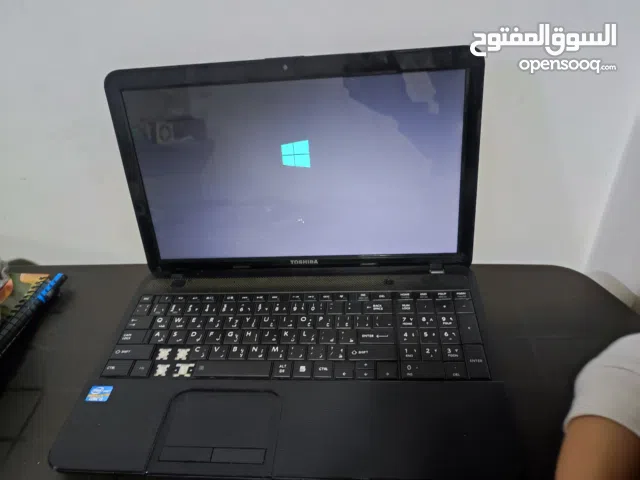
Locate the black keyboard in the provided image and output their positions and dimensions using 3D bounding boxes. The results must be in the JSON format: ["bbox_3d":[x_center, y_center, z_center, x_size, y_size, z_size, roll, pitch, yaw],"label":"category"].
[{"bbox_3d":[-0.026,0.094,0.459,0.353,0.012,0.107,-1,38,6],"label":"black keyboard"}]

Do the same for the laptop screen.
[{"bbox_3d":[-0.025,-0.069,0.496,0.346,0.196,0.010,-1,24,6],"label":"laptop screen"}]

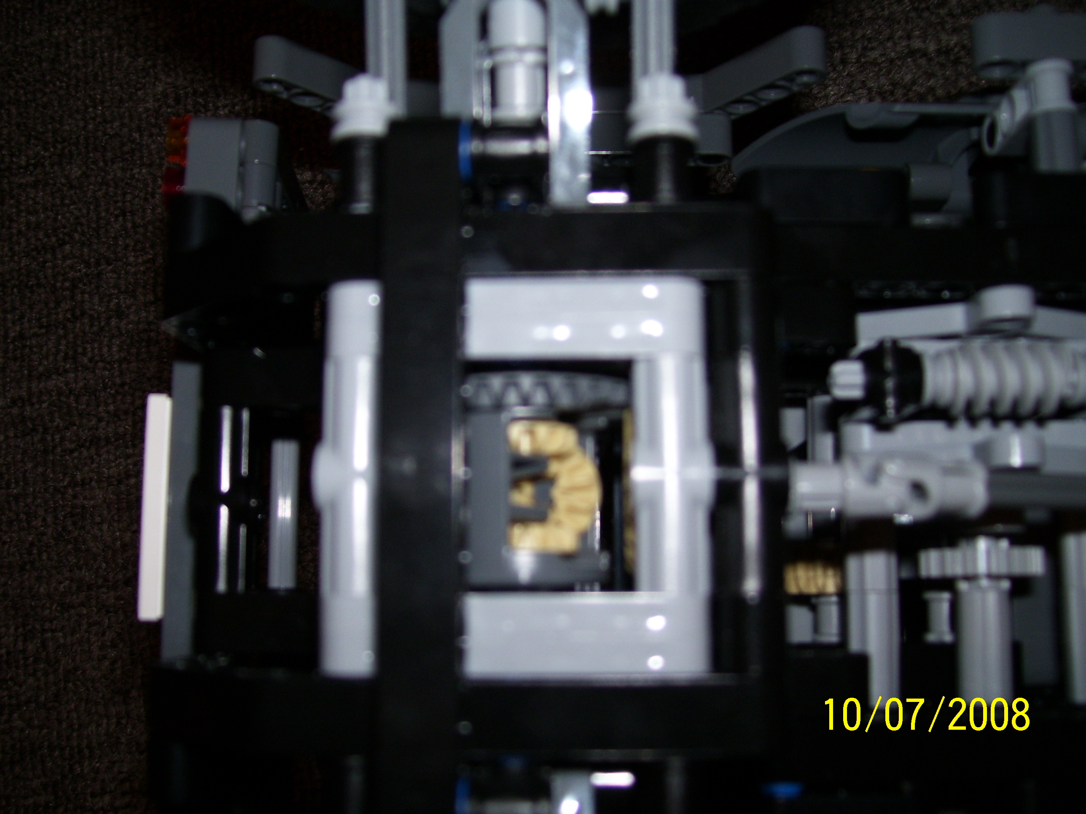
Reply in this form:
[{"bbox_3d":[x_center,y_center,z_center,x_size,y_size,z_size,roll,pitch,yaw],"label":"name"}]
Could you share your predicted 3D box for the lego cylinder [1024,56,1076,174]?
[{"bbox_3d":[0.083,-0.048,0.190,0.008,0.008,0.018,0,83,0],"label":"lego cylinder"}]

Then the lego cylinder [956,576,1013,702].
[{"bbox_3d":[0.061,0.032,0.162,0.007,0.007,0.016,0,83,0],"label":"lego cylinder"}]

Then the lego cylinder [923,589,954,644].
[{"bbox_3d":[0.061,0.032,0.178,0.005,0.005,0.008,0,83,0],"label":"lego cylinder"}]

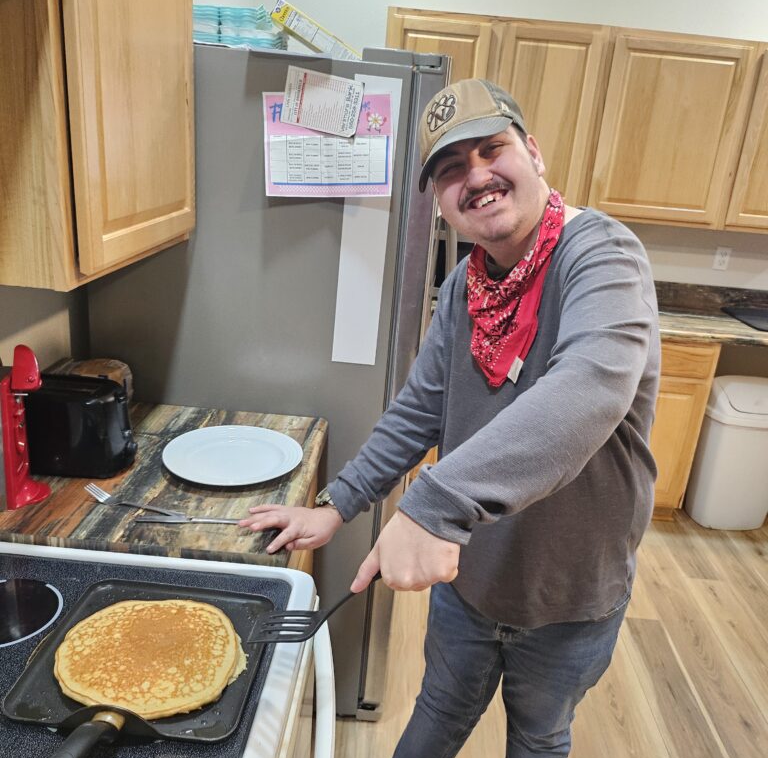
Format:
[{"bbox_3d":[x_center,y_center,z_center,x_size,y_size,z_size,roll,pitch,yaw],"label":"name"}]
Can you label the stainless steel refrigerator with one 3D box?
[{"bbox_3d":[-0.310,-0.013,2.194,0.797,1.758,0.900,5,19,1],"label":"stainless steel refrigerator"}]

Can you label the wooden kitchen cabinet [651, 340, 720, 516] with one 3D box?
[{"bbox_3d":[1.143,0.155,3.414,0.500,0.885,0.600,5,19,1],"label":"wooden kitchen cabinet"}]

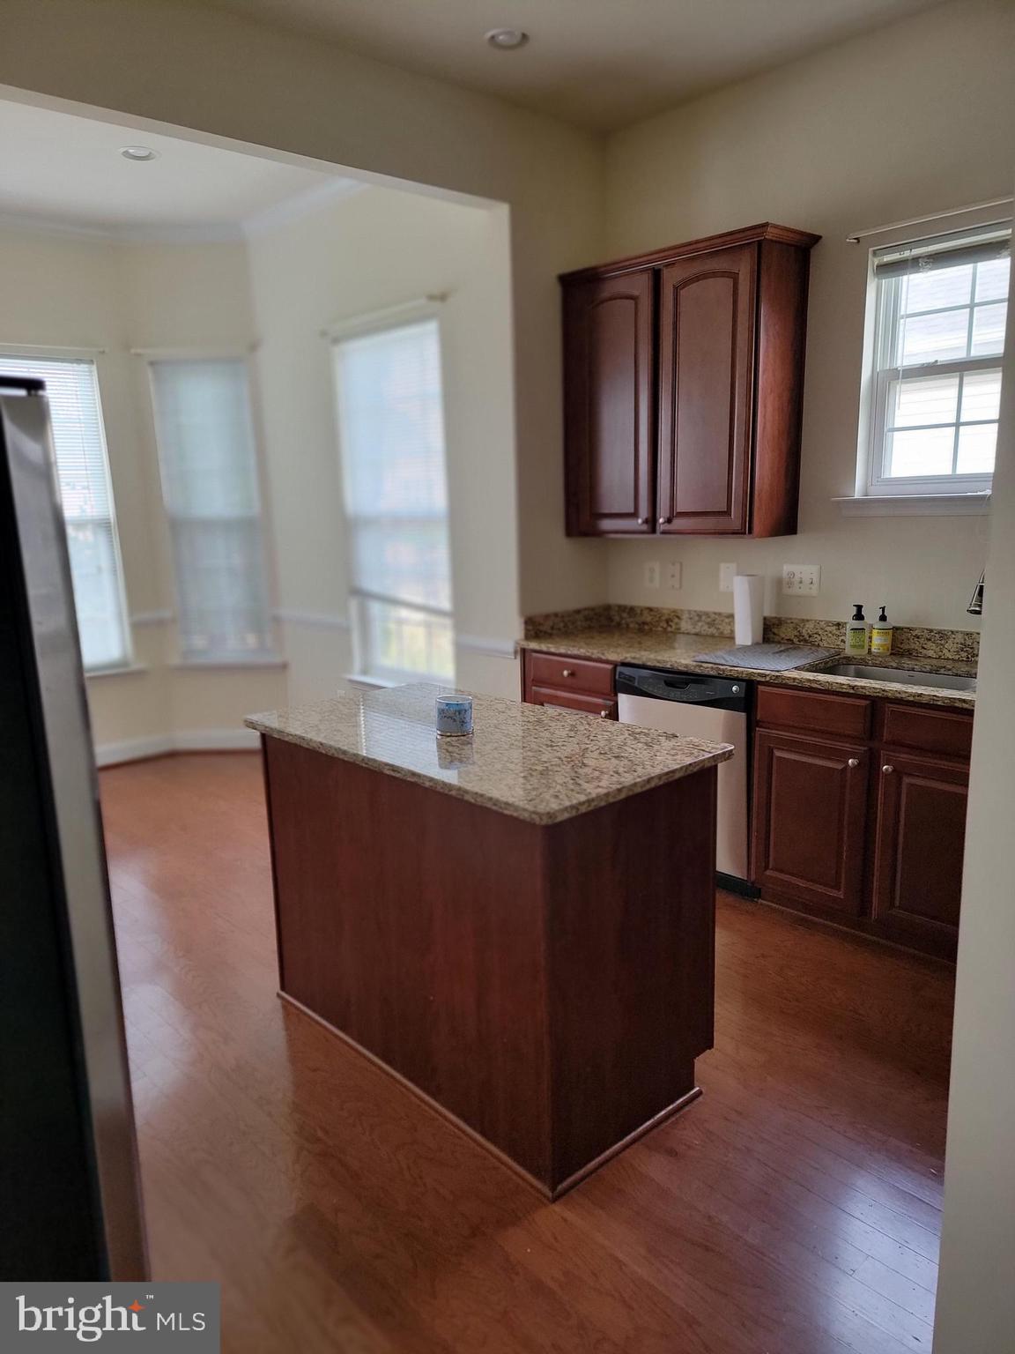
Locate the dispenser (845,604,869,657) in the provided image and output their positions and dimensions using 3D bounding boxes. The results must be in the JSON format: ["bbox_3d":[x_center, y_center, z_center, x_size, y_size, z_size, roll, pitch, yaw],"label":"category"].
[{"bbox_3d":[1.326,-0.185,3.554,0.065,0.192,0.070,-12,15,-41],"label":"dispenser"}]

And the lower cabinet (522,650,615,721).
[{"bbox_3d":[0.490,0.285,4.245,0.630,0.856,0.573,-12,15,-41],"label":"lower cabinet"}]

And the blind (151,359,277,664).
[{"bbox_3d":[-1.790,-0.984,5.735,0.600,1.820,0.100,-1,11,3],"label":"blind"}]

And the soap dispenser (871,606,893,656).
[{"bbox_3d":[1.398,-0.171,3.500,0.063,0.180,0.068,-12,15,-41],"label":"soap dispenser"}]

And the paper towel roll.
[{"bbox_3d":[1.004,-0.283,3.888,0.118,0.280,0.118,-2,11,0],"label":"paper towel roll"}]

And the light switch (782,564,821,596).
[{"bbox_3d":[1.186,-0.387,3.786,0.012,0.119,0.163,-12,15,-41],"label":"light switch"}]

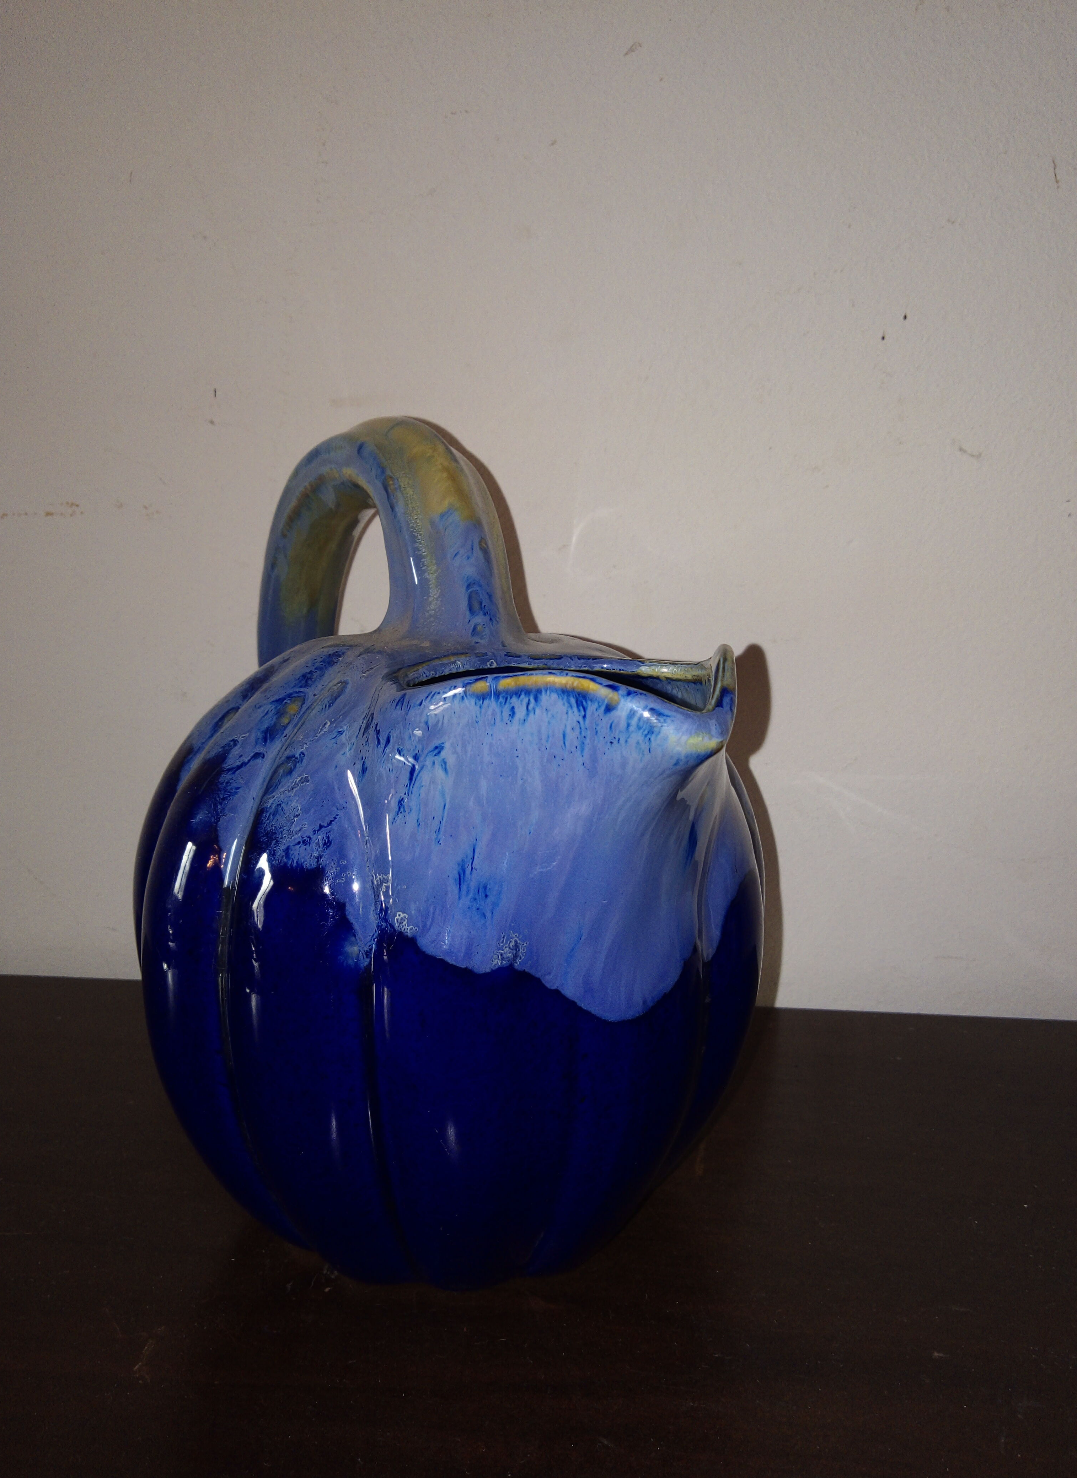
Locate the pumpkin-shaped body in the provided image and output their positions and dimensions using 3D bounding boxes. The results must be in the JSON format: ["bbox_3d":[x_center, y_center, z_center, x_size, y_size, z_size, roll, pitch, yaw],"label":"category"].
[{"bbox_3d":[-0.023,0.031,0.377,0.188,0.258,0.197,-12,17,-44],"label":"pumpkin-shaped body"}]

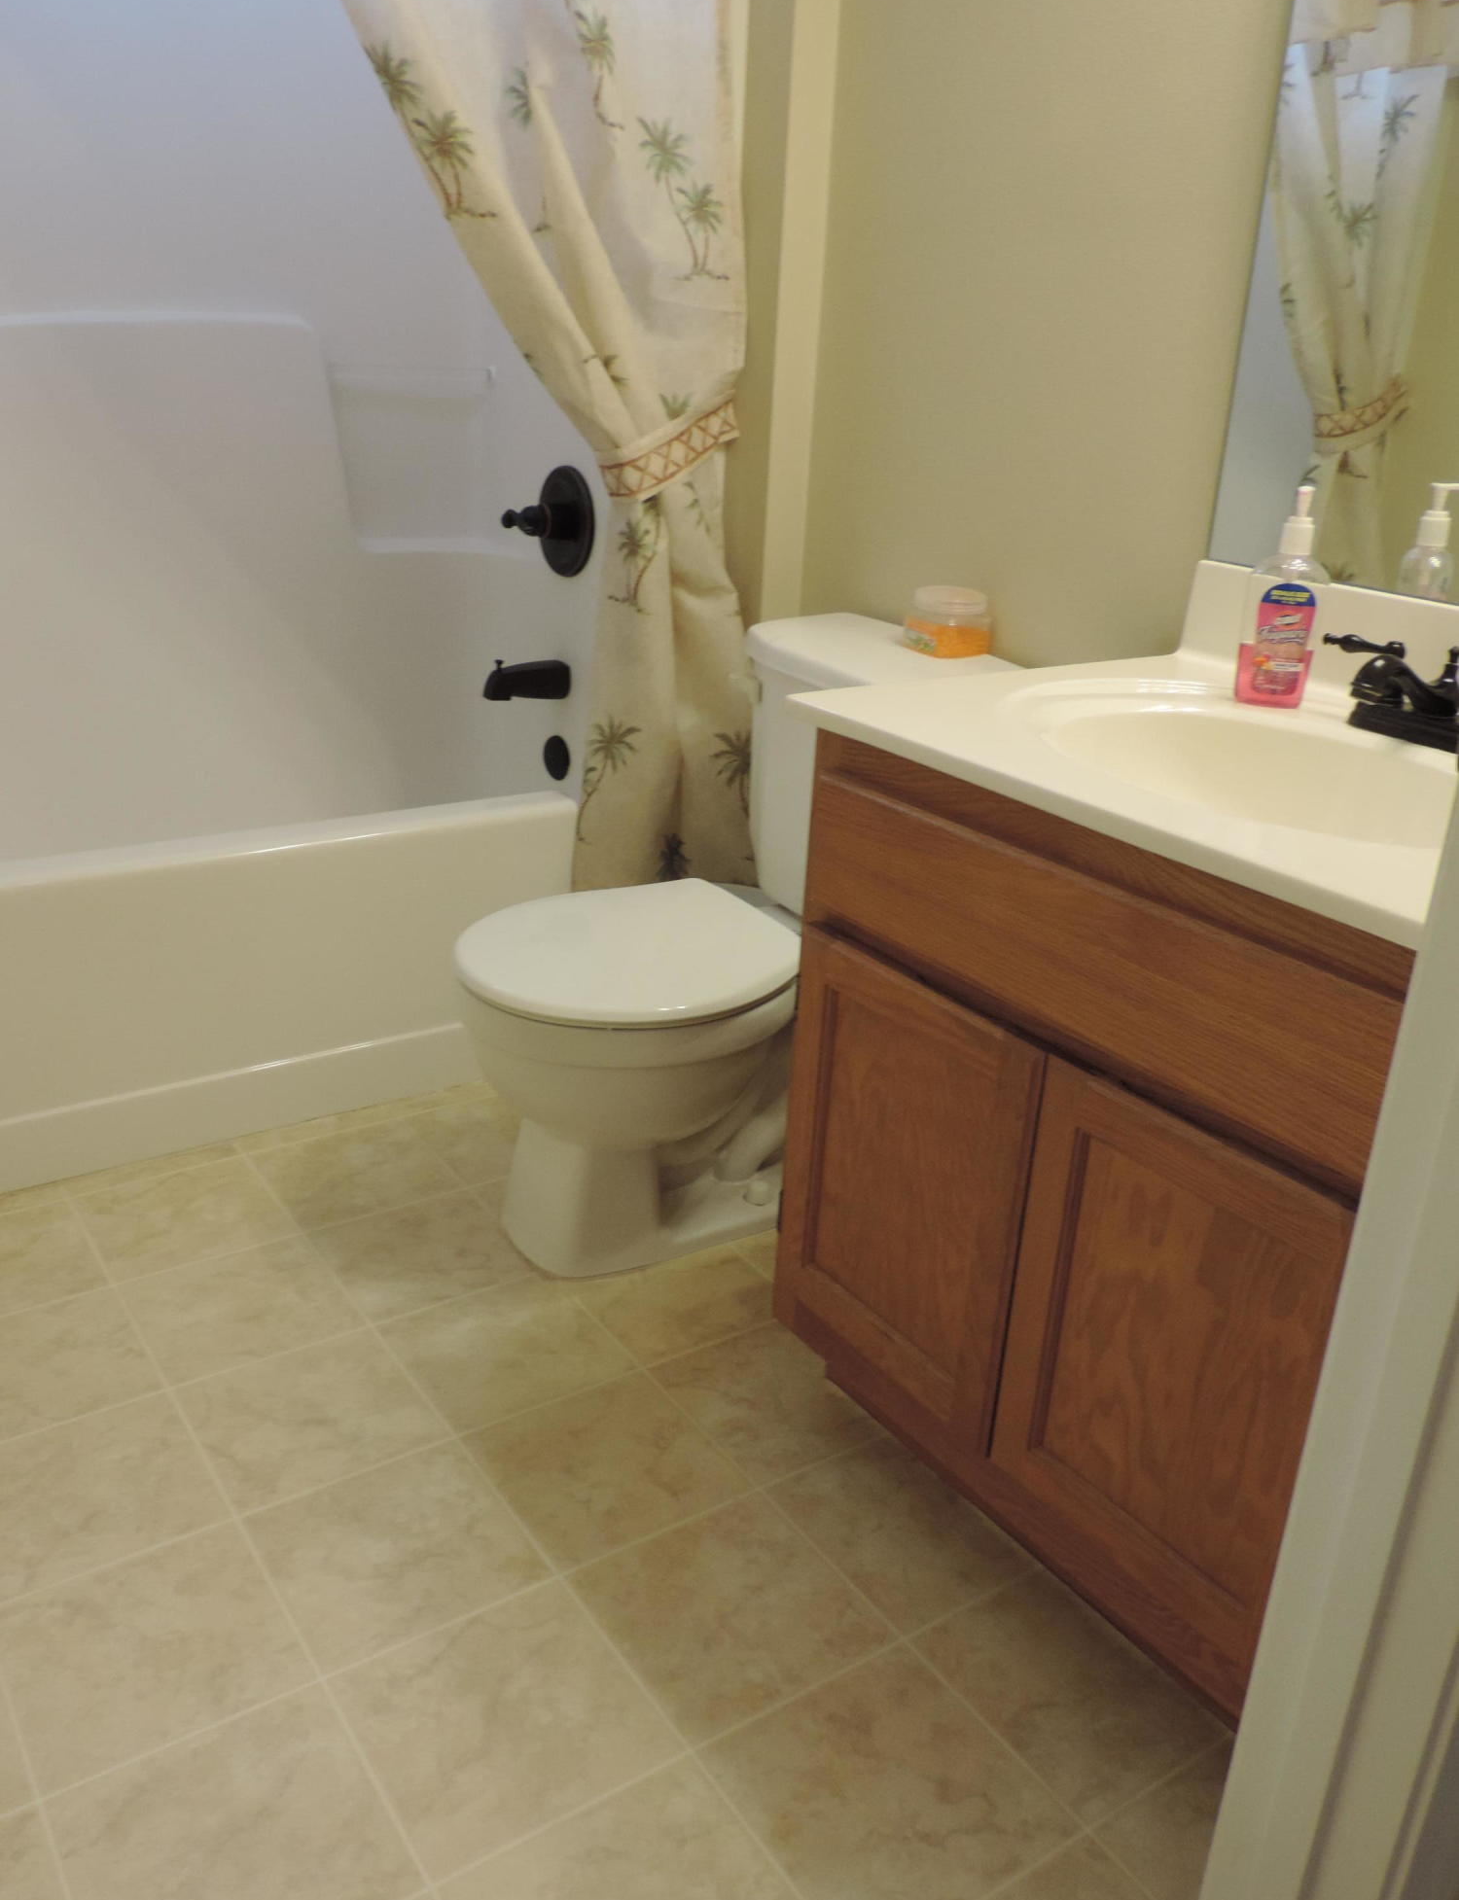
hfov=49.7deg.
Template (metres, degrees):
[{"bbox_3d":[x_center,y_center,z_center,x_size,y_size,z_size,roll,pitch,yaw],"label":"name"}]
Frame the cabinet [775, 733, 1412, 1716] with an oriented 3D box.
[{"bbox_3d":[0.458,0.211,1.478,0.545,0.765,0.670,-12,26,-32],"label":"cabinet"}]

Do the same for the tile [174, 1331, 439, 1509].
[{"bbox_3d":[-0.451,0.502,1.691,0.223,0.009,0.223,-12,26,-32],"label":"tile"}]

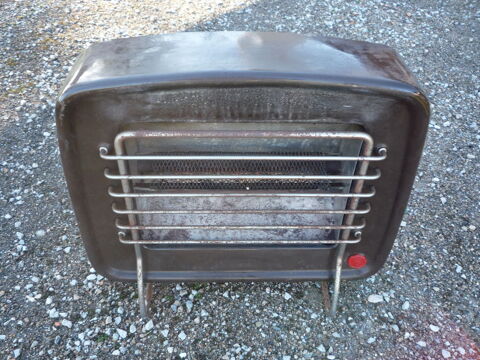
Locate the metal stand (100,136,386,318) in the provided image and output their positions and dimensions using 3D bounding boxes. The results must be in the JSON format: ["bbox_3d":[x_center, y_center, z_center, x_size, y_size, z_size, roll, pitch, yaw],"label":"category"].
[{"bbox_3d":[0.005,0.096,0.762,0.447,0.439,0.065,1,36,0],"label":"metal stand"}]

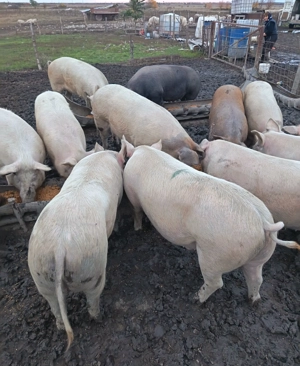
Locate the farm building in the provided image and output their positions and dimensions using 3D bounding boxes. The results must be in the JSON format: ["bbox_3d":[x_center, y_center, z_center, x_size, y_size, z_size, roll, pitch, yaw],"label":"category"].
[{"bbox_3d":[-5.646,-19.061,31.000,4.000,1.700,2.300,-3,33,-5],"label":"farm building"}]

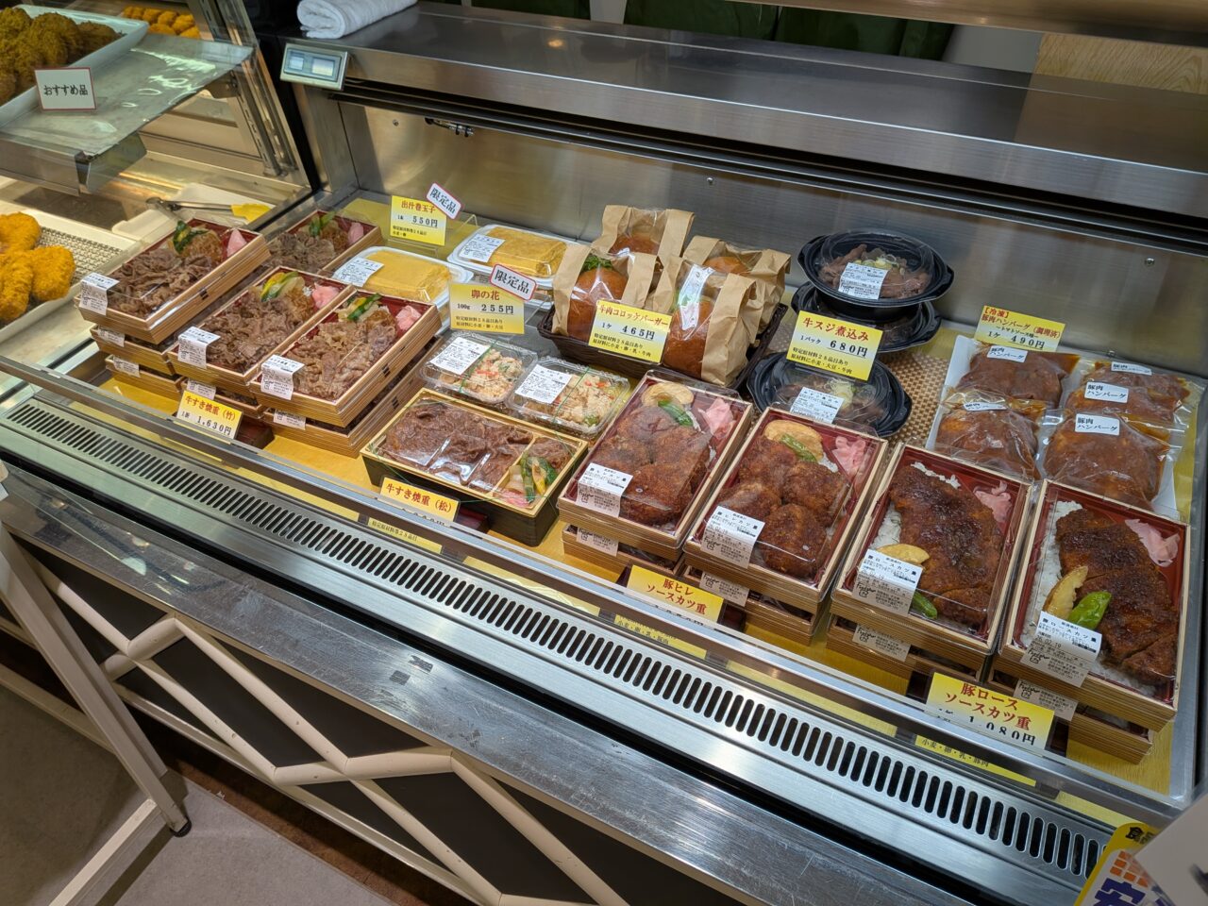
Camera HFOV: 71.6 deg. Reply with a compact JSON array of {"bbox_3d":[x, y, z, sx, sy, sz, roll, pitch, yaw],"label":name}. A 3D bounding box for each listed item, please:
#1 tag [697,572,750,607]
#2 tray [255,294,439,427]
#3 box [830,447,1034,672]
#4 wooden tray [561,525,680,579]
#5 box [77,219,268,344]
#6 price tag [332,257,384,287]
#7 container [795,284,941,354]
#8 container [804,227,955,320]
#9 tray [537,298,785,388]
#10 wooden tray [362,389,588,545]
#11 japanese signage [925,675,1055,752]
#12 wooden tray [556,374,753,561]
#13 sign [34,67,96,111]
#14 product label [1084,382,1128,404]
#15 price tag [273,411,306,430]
[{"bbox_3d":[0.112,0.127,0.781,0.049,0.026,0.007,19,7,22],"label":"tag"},{"bbox_3d":[-0.327,-0.129,1.085,0.131,0.034,0.216,16,48,19],"label":"tray"},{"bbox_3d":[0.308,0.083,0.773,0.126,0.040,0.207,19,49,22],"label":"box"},{"bbox_3d":[0.065,0.047,0.949,0.131,0.034,0.216,18,49,21],"label":"wooden tray"},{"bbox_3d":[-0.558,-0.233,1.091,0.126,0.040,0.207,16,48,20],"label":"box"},{"bbox_3d":[-0.337,-0.247,1.144,0.050,0.006,0.053,18,67,21],"label":"price tag"},{"bbox_3d":[0.351,-0.179,1.131,0.194,0.073,0.169,9,46,13],"label":"container"},{"bbox_3d":[0.346,-0.228,1.080,0.194,0.073,0.169,11,46,15],"label":"container"},{"bbox_3d":[0.077,-0.150,1.086,0.266,0.057,0.179,19,49,22],"label":"tray"},{"bbox_3d":[-0.149,0.013,0.985,0.233,0.054,0.125,18,49,21],"label":"wooden tray"},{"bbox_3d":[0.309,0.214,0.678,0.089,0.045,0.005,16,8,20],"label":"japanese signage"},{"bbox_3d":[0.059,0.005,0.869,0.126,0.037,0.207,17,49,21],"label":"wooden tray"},{"bbox_3d":[-0.778,-0.525,1.211,0.088,0.056,0.004,3,18,9],"label":"sign"},{"bbox_3d":[0.598,-0.071,0.994,0.045,0.004,0.026,11,56,15],"label":"product label"},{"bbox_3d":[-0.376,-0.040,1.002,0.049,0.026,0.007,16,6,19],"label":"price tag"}]

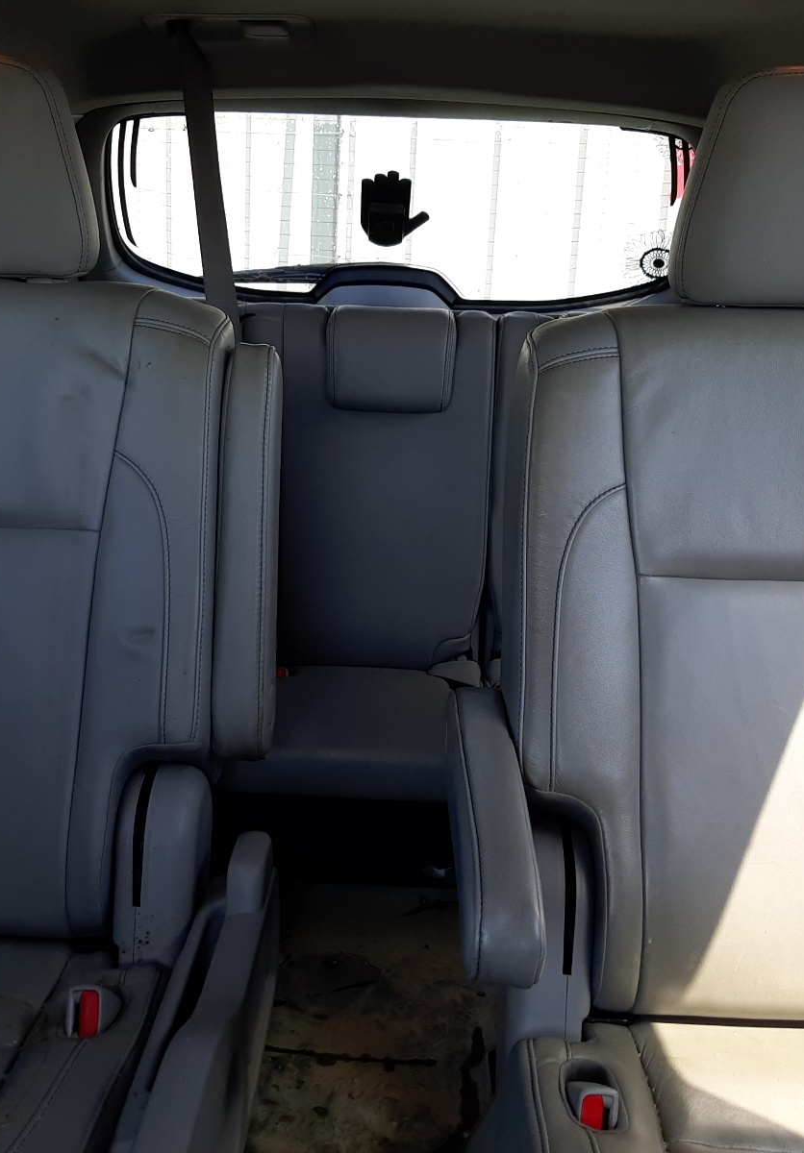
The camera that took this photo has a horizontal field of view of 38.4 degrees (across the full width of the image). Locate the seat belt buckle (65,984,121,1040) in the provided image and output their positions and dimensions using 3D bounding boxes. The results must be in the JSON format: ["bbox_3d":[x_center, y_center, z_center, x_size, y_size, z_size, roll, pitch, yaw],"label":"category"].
[{"bbox_3d":[-0.251,0.357,0.945,0.042,0.045,0.043,3,14,0],"label":"seat belt buckle"}]

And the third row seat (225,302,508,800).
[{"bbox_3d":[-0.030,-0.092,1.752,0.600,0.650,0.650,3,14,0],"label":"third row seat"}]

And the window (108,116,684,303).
[{"bbox_3d":[-0.001,-0.701,2.200,1.100,0.410,0.080,3,42,0],"label":"window"}]

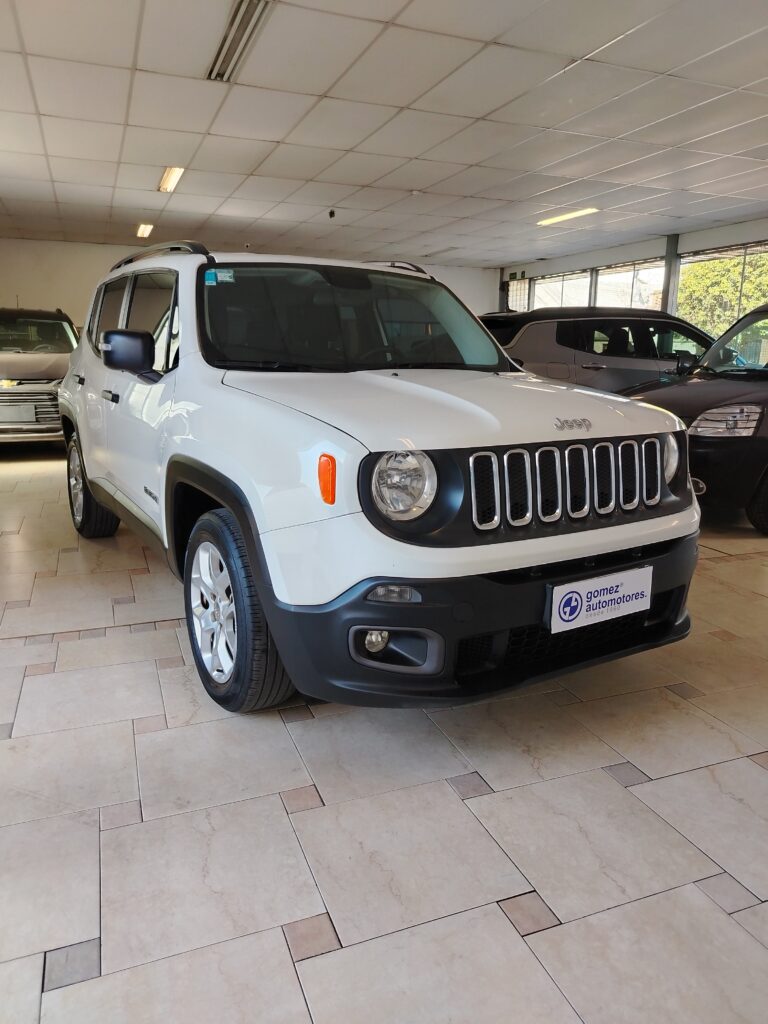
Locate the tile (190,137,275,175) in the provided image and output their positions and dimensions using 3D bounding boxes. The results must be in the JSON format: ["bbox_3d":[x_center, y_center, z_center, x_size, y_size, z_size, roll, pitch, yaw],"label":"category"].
[{"bbox_3d":[-1.378,-3.205,6.387,0.605,0.020,1.210,-4,14,-21],"label":"tile"}]

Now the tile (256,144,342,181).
[{"bbox_3d":[-0.803,-3.227,6.548,0.602,0.025,1.210,-4,14,-21],"label":"tile"}]

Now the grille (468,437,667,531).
[{"bbox_3d":[0.563,-0.094,2.081,0.800,0.220,0.080,-7,9,-32],"label":"grille"}]

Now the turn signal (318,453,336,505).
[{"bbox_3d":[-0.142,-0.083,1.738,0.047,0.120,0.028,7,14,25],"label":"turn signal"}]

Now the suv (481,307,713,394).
[{"bbox_3d":[2.614,-1.476,8.172,4.400,1.640,1.840,-4,14,-18],"label":"suv"}]

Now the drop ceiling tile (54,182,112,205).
[{"bbox_3d":[-3.398,-3.608,8.098,0.605,0.022,1.206,-5,14,-21],"label":"drop ceiling tile"}]

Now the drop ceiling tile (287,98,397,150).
[{"bbox_3d":[-0.354,-2.979,5.474,0.605,0.022,1.206,-5,14,-21],"label":"drop ceiling tile"}]

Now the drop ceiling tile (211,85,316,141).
[{"bbox_3d":[-0.918,-2.934,5.239,0.602,0.025,1.210,-4,14,-21],"label":"drop ceiling tile"}]

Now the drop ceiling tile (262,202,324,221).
[{"bbox_3d":[-1.136,-3.768,8.944,0.602,0.025,1.210,-4,14,-21],"label":"drop ceiling tile"}]

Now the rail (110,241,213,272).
[{"bbox_3d":[-1.197,-1.264,3.625,0.080,0.115,1.820,-7,15,-31],"label":"rail"}]

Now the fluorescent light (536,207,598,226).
[{"bbox_3d":[2.330,-3.804,9.104,0.180,0.080,1.210,-4,14,-21],"label":"fluorescent light"}]

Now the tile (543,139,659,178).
[{"bbox_3d":[1.915,-3.165,6.380,0.605,0.020,1.210,-4,14,-21],"label":"tile"}]

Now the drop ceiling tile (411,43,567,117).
[{"bbox_3d":[0.654,-2.776,4.614,0.605,0.020,1.210,-4,14,-21],"label":"drop ceiling tile"}]

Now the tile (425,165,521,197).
[{"bbox_3d":[0.898,-3.371,7.233,0.605,0.022,1.206,-5,14,-21],"label":"tile"}]

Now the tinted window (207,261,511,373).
[{"bbox_3d":[-0.075,-0.795,2.960,1.420,0.620,0.150,-7,-28,-32],"label":"tinted window"}]

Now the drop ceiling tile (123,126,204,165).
[{"bbox_3d":[-1.929,-3.140,6.103,0.602,0.025,1.210,-4,14,-21],"label":"drop ceiling tile"}]

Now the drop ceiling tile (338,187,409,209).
[{"bbox_3d":[-0.116,-3.580,8.108,0.605,0.022,1.206,-5,14,-21],"label":"drop ceiling tile"}]

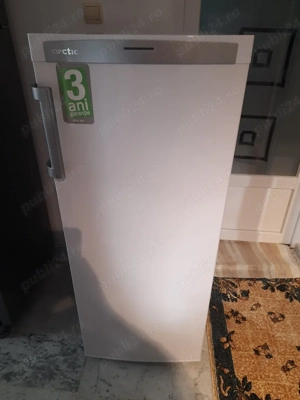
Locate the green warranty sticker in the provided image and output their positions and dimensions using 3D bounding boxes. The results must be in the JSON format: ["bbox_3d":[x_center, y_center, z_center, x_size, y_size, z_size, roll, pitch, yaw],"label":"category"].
[{"bbox_3d":[-0.215,-0.305,0.840,0.093,0.168,0.004,2,30,2],"label":"green warranty sticker"}]

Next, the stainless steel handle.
[{"bbox_3d":[-0.310,-0.201,0.903,0.058,0.287,0.040,2,30,2],"label":"stainless steel handle"}]

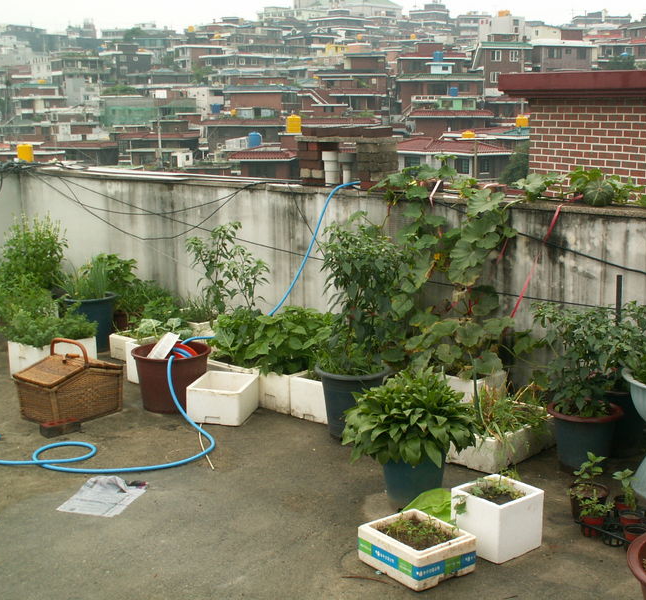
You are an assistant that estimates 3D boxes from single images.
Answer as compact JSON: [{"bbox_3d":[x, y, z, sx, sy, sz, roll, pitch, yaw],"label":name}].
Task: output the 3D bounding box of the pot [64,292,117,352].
[{"bbox_3d":[-1.586,0.153,6.733,0.391,0.355,0.391,0,11,0],"label":"pot"}]

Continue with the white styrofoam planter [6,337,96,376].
[{"bbox_3d":[-1.722,0.370,6.343,0.325,0.245,0.440,8,13,38],"label":"white styrofoam planter"}]

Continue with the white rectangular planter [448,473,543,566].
[{"bbox_3d":[0.653,0.815,3.726,0.241,0.217,0.236,-9,14,-38],"label":"white rectangular planter"}]

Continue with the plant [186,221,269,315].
[{"bbox_3d":[-0.641,-0.208,6.670,0.536,0.638,0.450,0,10,0],"label":"plant"}]

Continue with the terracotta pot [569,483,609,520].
[{"bbox_3d":[1.062,0.818,3.933,0.154,0.134,0.154,0,11,0],"label":"terracotta pot"}]

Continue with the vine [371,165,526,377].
[{"bbox_3d":[0.660,-0.154,5.237,0.750,1.120,0.450,11,15,43],"label":"vine"}]

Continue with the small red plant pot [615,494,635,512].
[{"bbox_3d":[1.258,0.860,4.140,0.086,0.078,0.086,0,10,0],"label":"small red plant pot"}]

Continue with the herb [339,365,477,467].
[{"bbox_3d":[0.369,0.438,4.030,0.540,0.370,0.520,0,11,0],"label":"herb"}]

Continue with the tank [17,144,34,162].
[{"bbox_3d":[-20.955,-10.298,70.000,1.120,1.300,1.120,0,11,0],"label":"tank"}]

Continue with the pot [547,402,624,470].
[{"bbox_3d":[1.239,0.649,4.720,0.342,0.276,0.342,0,10,0],"label":"pot"}]

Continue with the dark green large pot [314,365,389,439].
[{"bbox_3d":[0.157,0.521,5.205,0.395,0.352,0.395,0,10,0],"label":"dark green large pot"}]

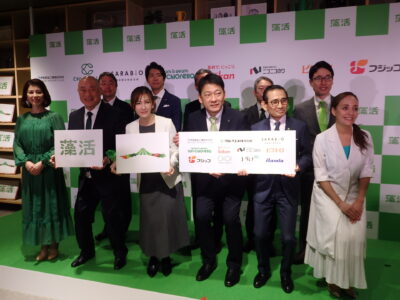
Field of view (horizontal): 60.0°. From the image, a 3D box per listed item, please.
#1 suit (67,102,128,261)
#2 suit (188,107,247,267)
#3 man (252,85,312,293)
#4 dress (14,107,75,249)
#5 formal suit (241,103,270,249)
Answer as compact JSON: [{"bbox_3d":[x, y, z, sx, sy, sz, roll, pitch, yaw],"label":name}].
[{"bbox_3d":[-0.854,0.268,3.003,0.540,1.366,0.400,1,6,8],"label":"suit"},{"bbox_3d":[0.134,0.326,2.721,0.500,1.290,0.390,2,6,18],"label":"suit"},{"bbox_3d":[0.620,0.284,2.600,0.500,1.520,0.420,2,6,17],"label":"man"},{"bbox_3d":[-1.403,0.250,3.150,0.520,1.210,0.390,0,6,2],"label":"dress"},{"bbox_3d":[0.617,0.238,3.302,0.490,1.391,0.280,2,6,15],"label":"formal suit"}]

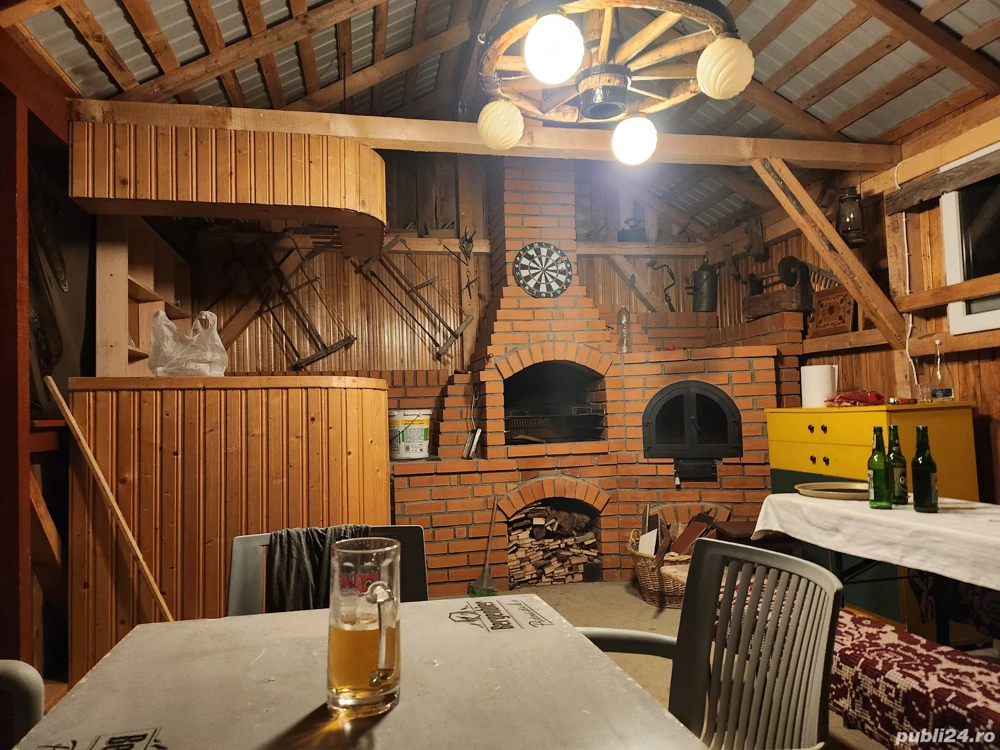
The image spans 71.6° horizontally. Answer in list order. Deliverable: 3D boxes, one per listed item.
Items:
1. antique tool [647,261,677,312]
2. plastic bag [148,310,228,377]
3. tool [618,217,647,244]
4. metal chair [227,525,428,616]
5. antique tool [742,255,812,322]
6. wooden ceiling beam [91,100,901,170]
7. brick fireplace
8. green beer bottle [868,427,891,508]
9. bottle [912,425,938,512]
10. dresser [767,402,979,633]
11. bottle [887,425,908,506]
[{"bbox_3d":[1.272,-0.695,5.442,0.215,0.395,0.080,-1,-3,-11],"label":"antique tool"},{"bbox_3d":[-1.357,-0.131,3.020,0.310,0.300,0.180,-1,-3,-11],"label":"plastic bag"},{"bbox_3d":[1.030,-1.135,5.427,0.220,0.190,0.110,-1,-3,-11],"label":"tool"},{"bbox_3d":[-0.325,0.755,1.286,0.560,0.840,0.560,-1,-3,-11],"label":"metal chair"},{"bbox_3d":[1.829,-0.536,4.537,0.160,0.340,0.560,-1,-3,-11],"label":"antique tool"},{"bbox_3d":[0.152,-1.133,3.349,3.998,0.100,0.120,-1,-3,-11],"label":"wooden ceiling beam"},{"bbox_3d":[0.399,-0.105,4.625,2.420,2.820,1.260,-1,-3,-11],"label":"brick fireplace"},{"bbox_3d":[1.214,0.292,2.219,0.067,0.260,0.067,-1,-3,-11],"label":"green beer bottle"},{"bbox_3d":[1.302,0.285,2.128,0.067,0.260,0.067,-1,-3,-11],"label":"bottle"},{"bbox_3d":[1.948,0.682,3.700,0.460,1.035,0.990,-1,-3,-11],"label":"dresser"},{"bbox_3d":[1.310,0.293,2.291,0.067,0.260,0.067,-1,-3,-11],"label":"bottle"}]

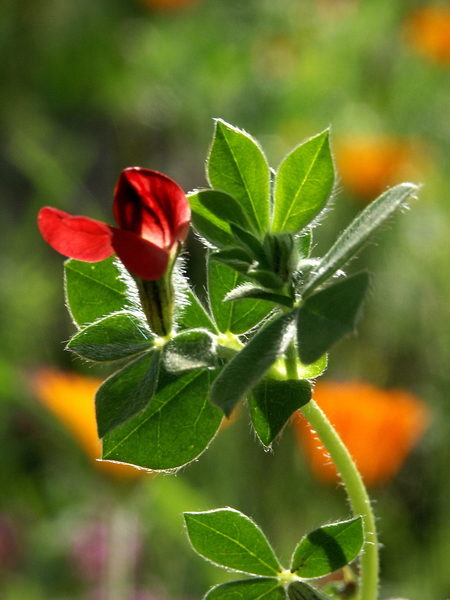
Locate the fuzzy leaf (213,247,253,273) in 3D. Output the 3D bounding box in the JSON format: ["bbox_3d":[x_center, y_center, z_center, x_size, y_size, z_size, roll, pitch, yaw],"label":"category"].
[{"bbox_3d":[0.001,-0.006,0.497,0.006,0.004,0.003,19,-34,-24],"label":"fuzzy leaf"}]

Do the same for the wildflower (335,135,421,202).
[{"bbox_3d":[0.068,-0.060,1.550,0.036,0.028,0.036,0,14,0],"label":"wildflower"}]

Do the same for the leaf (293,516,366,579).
[{"bbox_3d":[0.015,0.036,0.502,0.013,0.007,0.003,-37,-9,-6],"label":"leaf"}]

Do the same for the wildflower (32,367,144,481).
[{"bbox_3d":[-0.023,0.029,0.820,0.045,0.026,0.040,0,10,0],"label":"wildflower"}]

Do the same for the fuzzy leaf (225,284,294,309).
[{"bbox_3d":[0.005,-0.001,0.496,0.011,0.003,0.005,0,18,-24],"label":"fuzzy leaf"}]

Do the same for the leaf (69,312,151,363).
[{"bbox_3d":[-0.020,0.007,0.606,0.017,0.004,0.009,-3,40,-21],"label":"leaf"}]

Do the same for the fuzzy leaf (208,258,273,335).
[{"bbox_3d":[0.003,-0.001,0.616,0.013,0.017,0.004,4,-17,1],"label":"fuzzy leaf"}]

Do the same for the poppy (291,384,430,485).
[{"bbox_3d":[0.038,0.037,0.960,0.037,0.029,0.037,0,14,0],"label":"poppy"}]

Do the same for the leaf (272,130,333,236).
[{"bbox_3d":[0.014,-0.021,0.618,0.011,0.022,0.004,28,-17,8],"label":"leaf"}]

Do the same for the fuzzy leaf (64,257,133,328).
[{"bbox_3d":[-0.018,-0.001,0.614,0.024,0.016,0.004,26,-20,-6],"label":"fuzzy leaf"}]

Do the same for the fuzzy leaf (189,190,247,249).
[{"bbox_3d":[-0.001,-0.012,0.498,0.012,0.006,0.004,43,-7,-24],"label":"fuzzy leaf"}]

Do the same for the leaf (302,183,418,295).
[{"bbox_3d":[0.024,-0.010,0.608,0.029,0.004,0.009,-44,11,6],"label":"leaf"}]

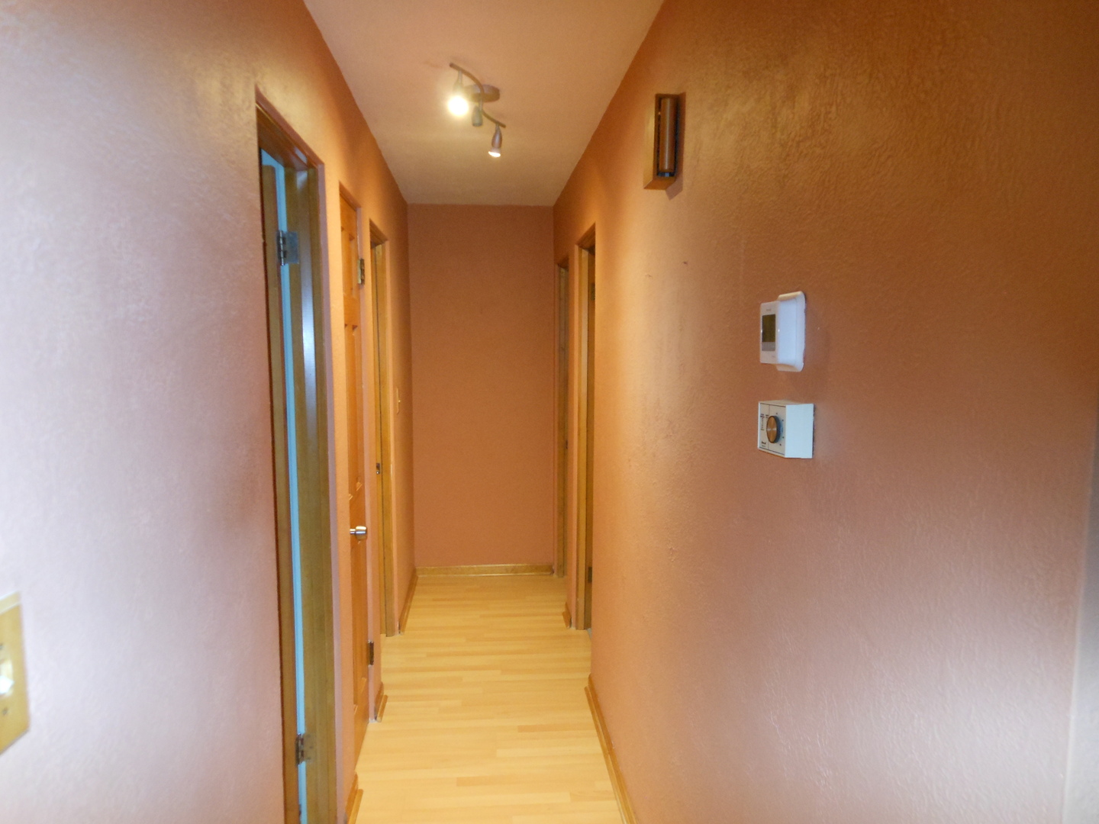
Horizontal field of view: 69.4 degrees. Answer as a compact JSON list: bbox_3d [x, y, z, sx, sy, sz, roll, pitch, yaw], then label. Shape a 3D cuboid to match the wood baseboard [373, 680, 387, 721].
[{"bbox_3d":[-0.720,1.235,3.381,0.024,0.063,0.240,0,5,-5],"label":"wood baseboard"}]

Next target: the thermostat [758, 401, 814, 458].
[{"bbox_3d":[0.354,0.026,1.211,0.053,0.078,0.113,0,5,-5],"label":"thermostat"}]

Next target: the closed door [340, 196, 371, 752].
[{"bbox_3d":[-0.737,0.278,2.912,0.040,2.030,0.470,0,5,-5],"label":"closed door"}]

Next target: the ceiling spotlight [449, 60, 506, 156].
[{"bbox_3d":[-0.234,-1.035,2.740,0.140,0.185,0.700,1,5,10],"label":"ceiling spotlight"}]

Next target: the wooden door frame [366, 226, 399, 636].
[{"bbox_3d":[-0.836,0.207,3.729,0.110,2.050,0.670,0,5,-5],"label":"wooden door frame"}]

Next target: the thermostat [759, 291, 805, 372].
[{"bbox_3d":[0.357,-0.123,1.225,0.040,0.117,0.088,0,5,-5],"label":"thermostat"}]

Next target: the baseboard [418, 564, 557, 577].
[{"bbox_3d":[-0.447,1.064,5.322,0.915,0.062,0.020,0,5,-5],"label":"baseboard"}]

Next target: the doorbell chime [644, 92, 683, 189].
[{"bbox_3d":[0.279,-0.670,1.984,0.058,0.200,0.115,0,5,-5],"label":"doorbell chime"}]

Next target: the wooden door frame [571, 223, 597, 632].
[{"bbox_3d":[0.226,0.199,3.806,0.110,2.050,0.750,0,5,-5],"label":"wooden door frame"}]

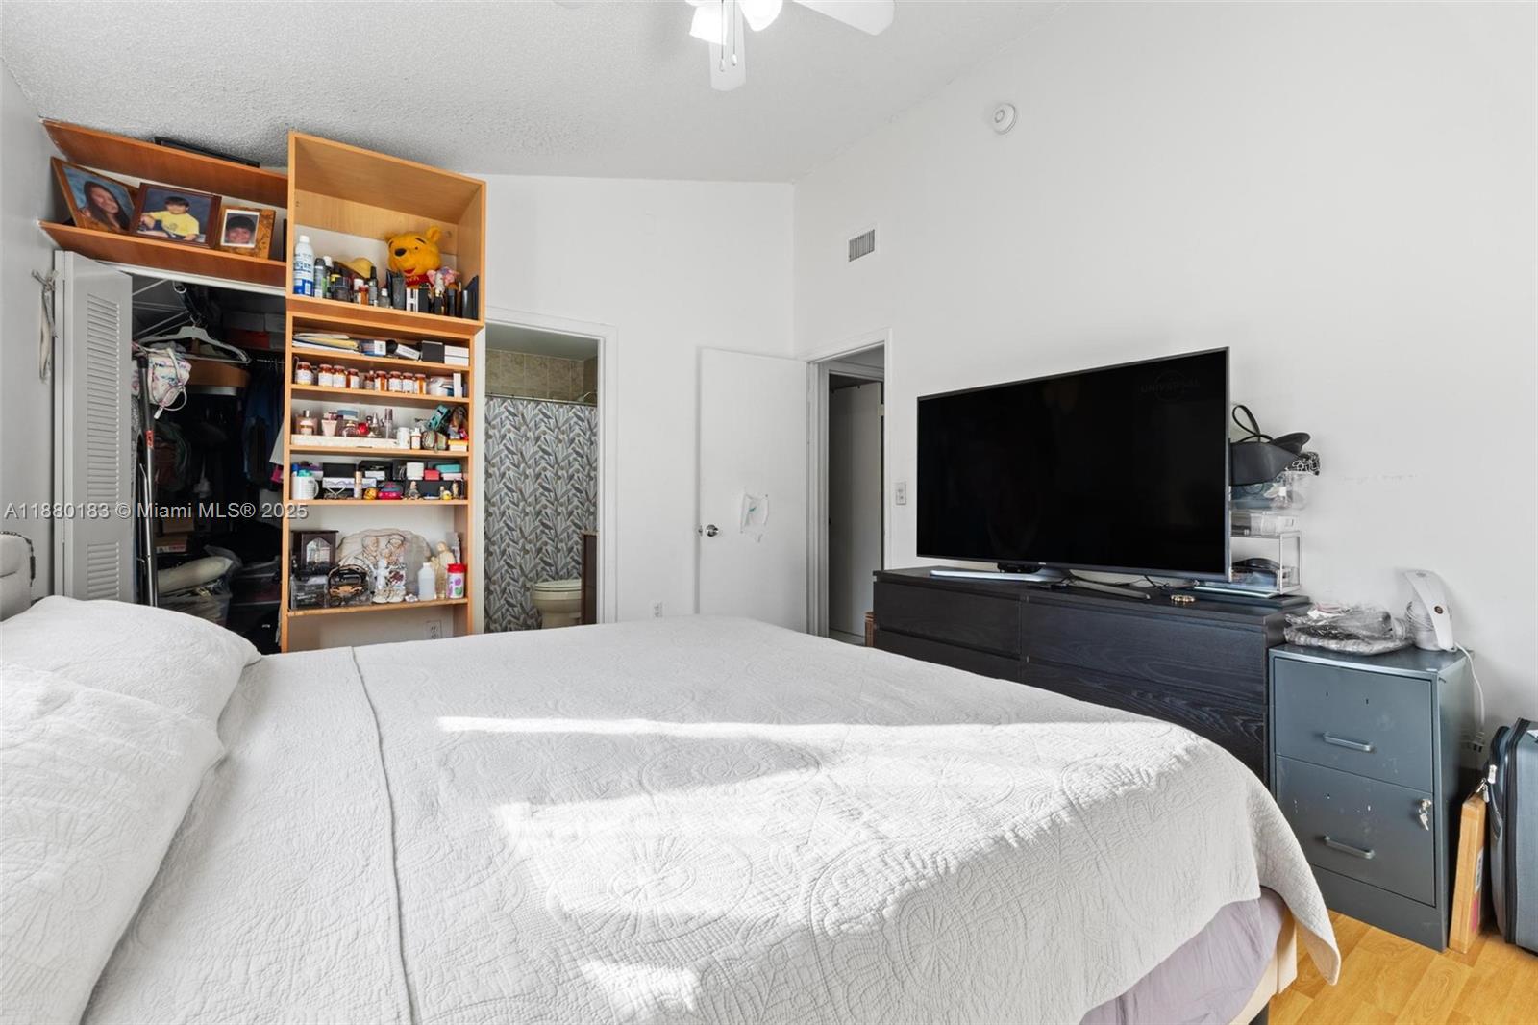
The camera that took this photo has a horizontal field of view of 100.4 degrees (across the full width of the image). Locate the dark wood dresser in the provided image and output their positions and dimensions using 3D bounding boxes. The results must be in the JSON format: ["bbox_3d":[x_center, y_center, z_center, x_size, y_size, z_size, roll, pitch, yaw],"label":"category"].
[{"bbox_3d":[1.196,0.696,2.690,0.485,0.780,1.600,0,-1,-36],"label":"dark wood dresser"}]

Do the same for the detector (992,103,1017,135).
[{"bbox_3d":[1.159,-1.948,3.169,0.045,0.130,0.130,0,-1,-36],"label":"detector"}]

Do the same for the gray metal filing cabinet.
[{"bbox_3d":[1.752,0.748,1.863,0.445,0.688,0.353,0,-1,-35],"label":"gray metal filing cabinet"}]

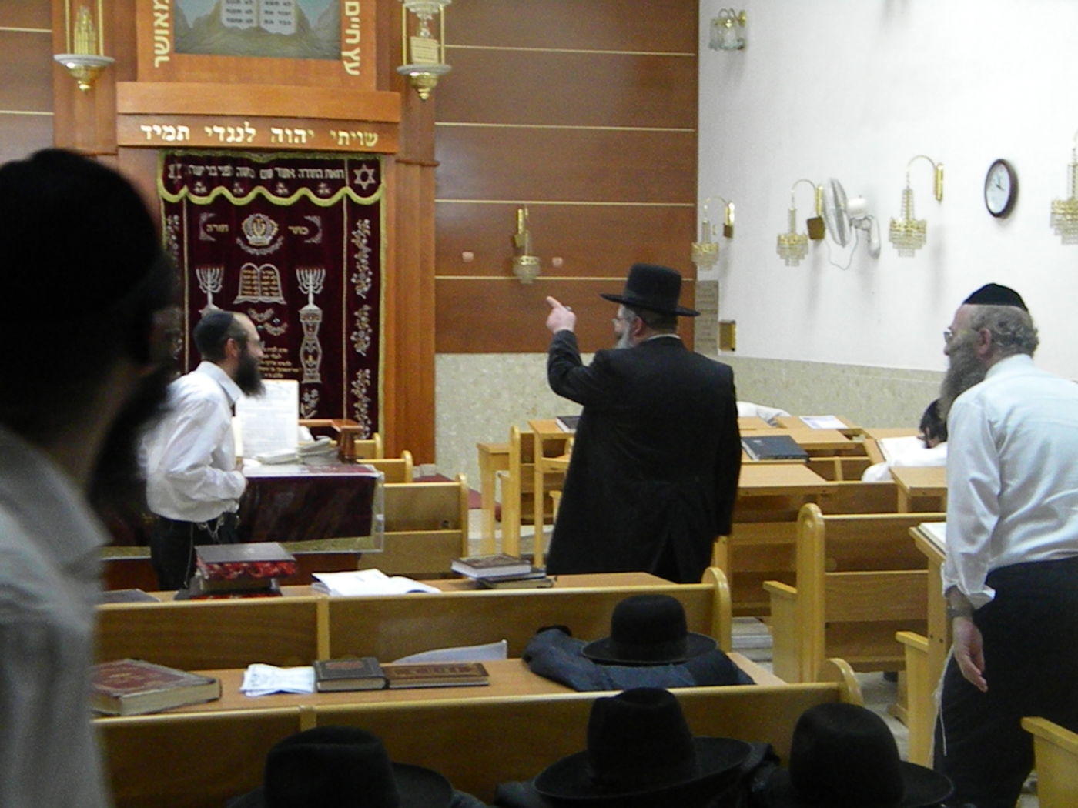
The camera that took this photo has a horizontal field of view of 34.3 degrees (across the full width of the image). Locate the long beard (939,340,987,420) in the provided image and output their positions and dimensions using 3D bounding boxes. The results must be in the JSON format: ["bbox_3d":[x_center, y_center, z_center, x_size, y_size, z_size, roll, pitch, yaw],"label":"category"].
[{"bbox_3d":[1.021,-0.056,4.200,0.120,0.200,0.150,1,3,15],"label":"long beard"}]

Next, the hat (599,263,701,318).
[{"bbox_3d":[0.379,-0.394,5.850,0.345,0.138,0.305,14,9,26],"label":"hat"}]

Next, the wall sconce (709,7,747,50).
[{"bbox_3d":[1.479,-2.921,13.609,0.210,0.305,0.370,-1,3,-13],"label":"wall sconce"}]

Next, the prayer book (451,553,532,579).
[{"bbox_3d":[-0.158,0.534,5.710,0.187,0.034,0.220,-1,3,-24],"label":"prayer book"}]

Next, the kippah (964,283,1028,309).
[{"bbox_3d":[1.151,-0.272,4.400,0.162,0.062,0.162,4,3,-9],"label":"kippah"}]

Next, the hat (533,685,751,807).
[{"bbox_3d":[0.162,0.521,2.700,0.315,0.130,0.355,-2,4,-37],"label":"hat"}]

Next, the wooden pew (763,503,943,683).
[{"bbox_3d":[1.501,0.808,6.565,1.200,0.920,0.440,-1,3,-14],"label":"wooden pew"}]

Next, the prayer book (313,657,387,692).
[{"bbox_3d":[-0.461,0.654,4.219,0.163,0.027,0.238,0,3,-11],"label":"prayer book"}]

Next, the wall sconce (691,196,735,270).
[{"bbox_3d":[1.289,-1.280,13.086,0.290,0.545,0.200,0,3,-12],"label":"wall sconce"}]

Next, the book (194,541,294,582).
[{"bbox_3d":[-0.842,0.446,4.976,0.245,0.042,0.341,-1,3,-16],"label":"book"}]

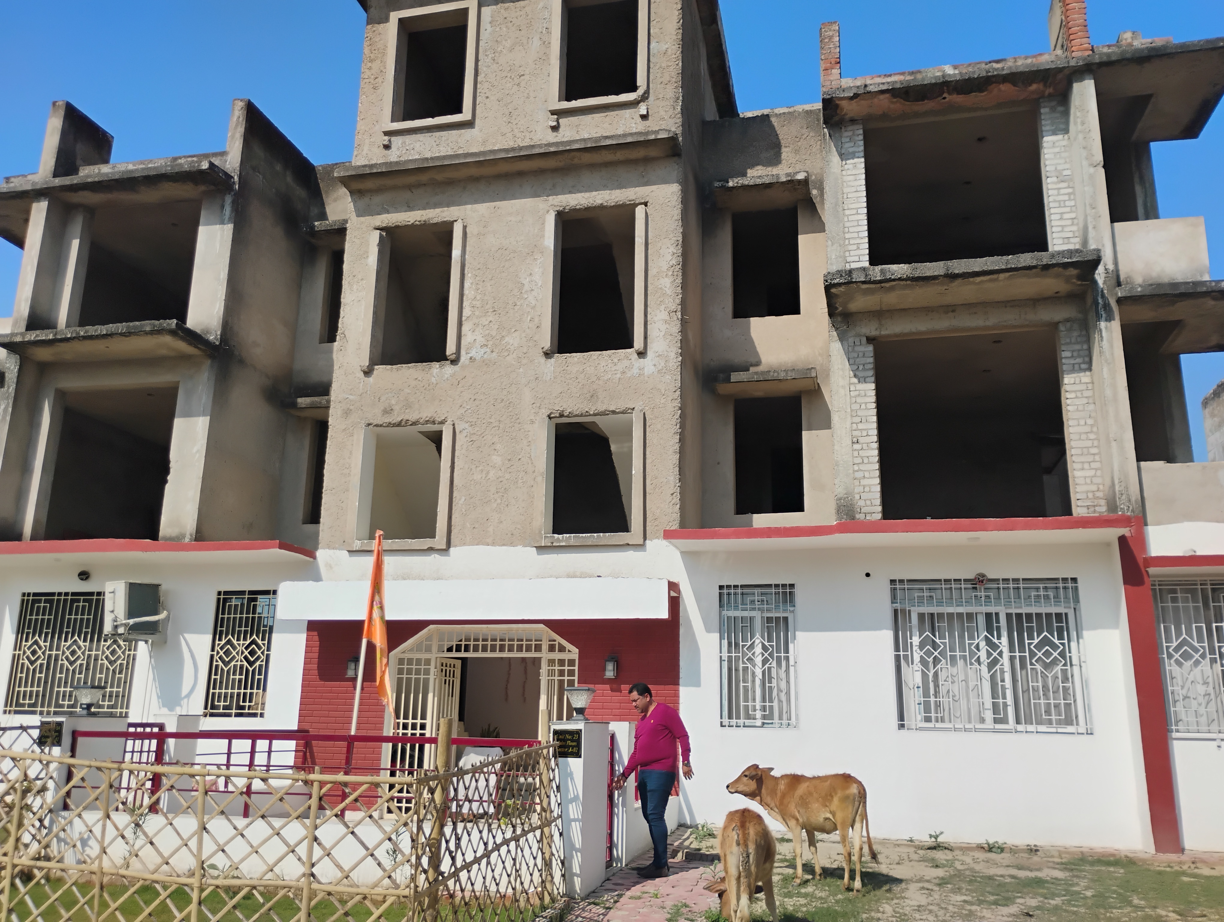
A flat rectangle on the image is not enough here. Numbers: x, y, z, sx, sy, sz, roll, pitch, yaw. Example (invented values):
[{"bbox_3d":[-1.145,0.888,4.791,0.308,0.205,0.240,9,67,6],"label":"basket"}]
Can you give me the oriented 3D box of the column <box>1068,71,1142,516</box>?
[{"bbox_3d":[5.908,-2.046,11.999,0.263,5.683,0.488,-2,-14,14],"label":"column"}]

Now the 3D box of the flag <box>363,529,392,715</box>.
[{"bbox_3d":[-2.071,1.430,8.858,0.320,1.600,0.180,-2,-15,13],"label":"flag"}]

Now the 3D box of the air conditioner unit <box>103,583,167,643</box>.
[{"bbox_3d":[-6.556,2.002,13.513,0.300,0.630,0.760,-2,-15,13],"label":"air conditioner unit"}]

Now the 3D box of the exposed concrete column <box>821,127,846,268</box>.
[{"bbox_3d":[3.081,-3.497,13.721,0.244,2.453,0.254,-2,-15,13],"label":"exposed concrete column"}]

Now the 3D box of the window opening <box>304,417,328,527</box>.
[{"bbox_3d":[-4.521,0.208,16.271,0.940,1.737,0.256,-2,-15,13],"label":"window opening"}]

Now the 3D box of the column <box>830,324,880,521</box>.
[{"bbox_3d":[3.180,-0.439,12.904,0.527,2.801,0.273,-2,-15,13],"label":"column"}]

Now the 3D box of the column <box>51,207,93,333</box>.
[{"bbox_3d":[-8.894,-2.969,16.287,0.311,2.368,0.252,-2,-14,14],"label":"column"}]

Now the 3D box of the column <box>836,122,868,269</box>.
[{"bbox_3d":[3.263,-3.432,13.313,0.289,2.324,0.237,-2,-14,14],"label":"column"}]

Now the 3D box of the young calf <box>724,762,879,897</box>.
[{"bbox_3d":[1.586,3.123,8.570,1.460,0.930,0.360,-12,-19,44],"label":"young calf"}]

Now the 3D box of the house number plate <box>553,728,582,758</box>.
[{"bbox_3d":[-0.359,2.241,7.869,0.241,0.221,0.020,-2,-14,14],"label":"house number plate"}]

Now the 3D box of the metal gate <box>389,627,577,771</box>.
[{"bbox_3d":[-1.725,3.395,12.983,2.632,2.449,0.103,-2,-15,13],"label":"metal gate"}]

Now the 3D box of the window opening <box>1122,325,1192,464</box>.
[{"bbox_3d":[6.530,-0.736,11.837,0.675,1.840,0.307,-2,-15,13],"label":"window opening"}]

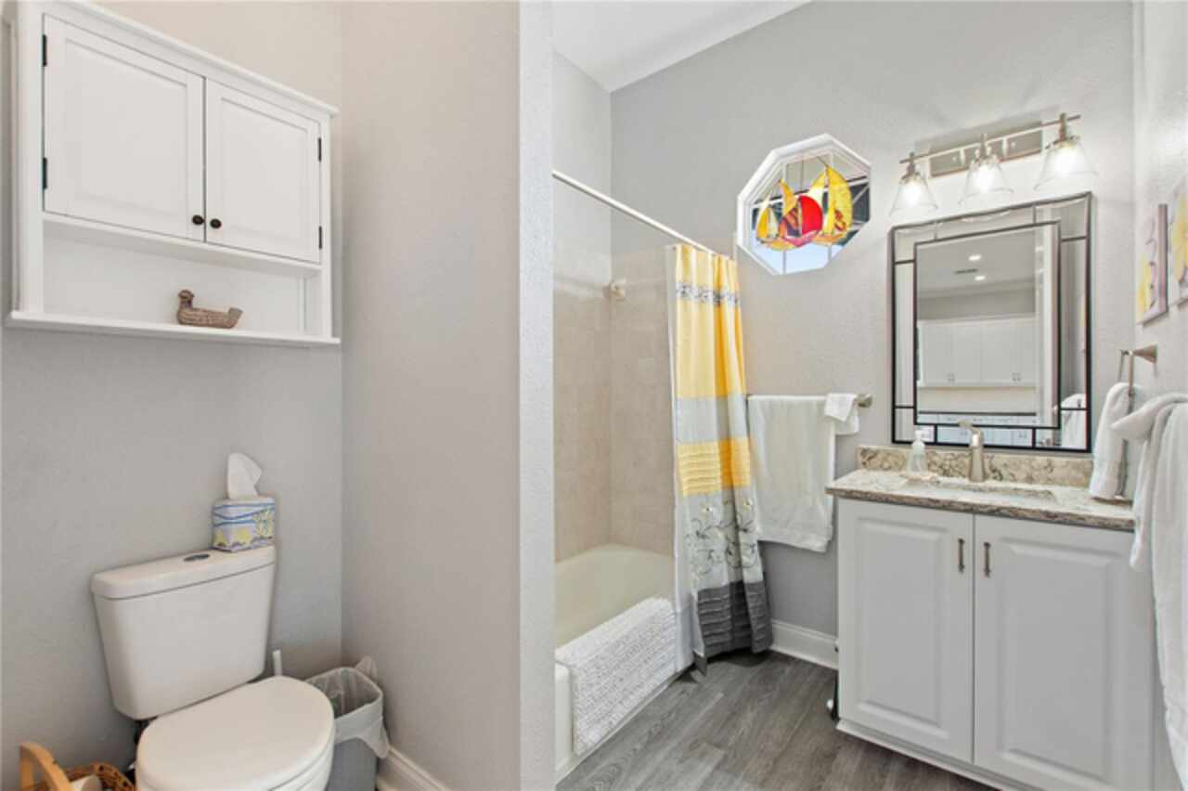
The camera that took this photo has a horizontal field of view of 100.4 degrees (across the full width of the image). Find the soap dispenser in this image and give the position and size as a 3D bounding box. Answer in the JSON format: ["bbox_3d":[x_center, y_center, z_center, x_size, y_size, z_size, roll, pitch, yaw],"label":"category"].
[{"bbox_3d":[1.246,0.224,1.912,0.075,0.180,0.070,0,1,19],"label":"soap dispenser"}]

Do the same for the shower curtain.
[{"bbox_3d":[0.602,0.253,2.243,0.250,1.840,0.530,0,1,38],"label":"shower curtain"}]

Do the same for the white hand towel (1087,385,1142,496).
[{"bbox_3d":[1.593,0.142,1.508,0.100,0.355,0.180,0,1,38],"label":"white hand towel"}]

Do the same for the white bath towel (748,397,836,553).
[{"bbox_3d":[0.898,0.337,2.271,0.400,0.690,0.080,0,1,38],"label":"white bath towel"}]

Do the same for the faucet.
[{"bbox_3d":[1.367,0.205,1.784,0.075,0.220,0.130,0,1,38],"label":"faucet"}]

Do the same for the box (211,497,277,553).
[{"bbox_3d":[-1.024,0.380,1.464,0.118,0.130,0.112,0,1,38],"label":"box"}]

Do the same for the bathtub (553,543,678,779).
[{"bbox_3d":[-0.076,1.046,2.196,0.720,0.370,1.470,0,1,38],"label":"bathtub"}]

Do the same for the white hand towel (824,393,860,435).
[{"bbox_3d":[1.074,0.078,2.129,0.140,0.185,0.080,0,1,38],"label":"white hand towel"}]

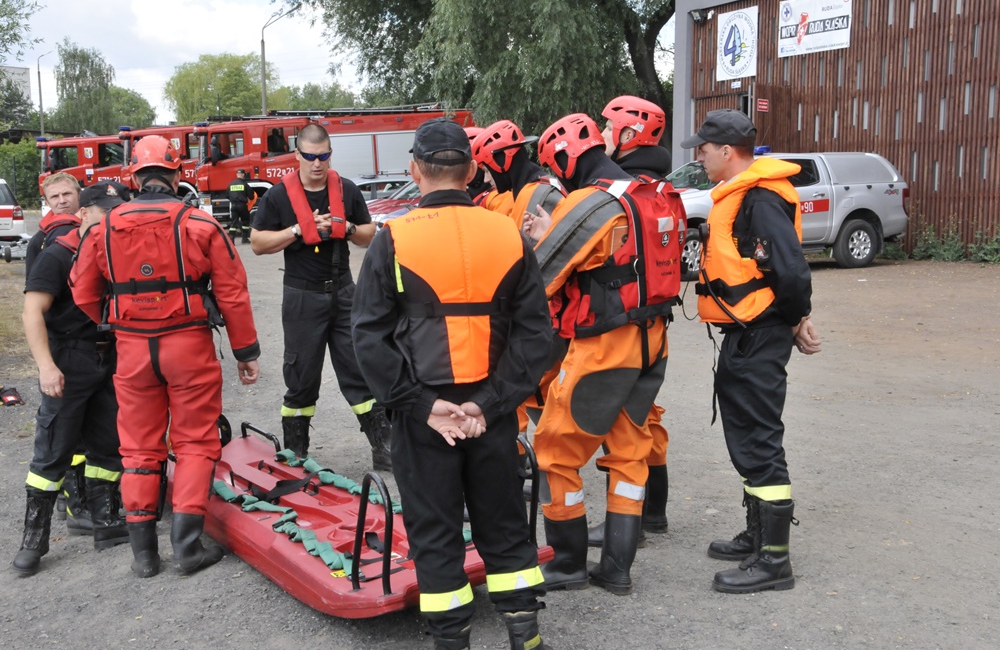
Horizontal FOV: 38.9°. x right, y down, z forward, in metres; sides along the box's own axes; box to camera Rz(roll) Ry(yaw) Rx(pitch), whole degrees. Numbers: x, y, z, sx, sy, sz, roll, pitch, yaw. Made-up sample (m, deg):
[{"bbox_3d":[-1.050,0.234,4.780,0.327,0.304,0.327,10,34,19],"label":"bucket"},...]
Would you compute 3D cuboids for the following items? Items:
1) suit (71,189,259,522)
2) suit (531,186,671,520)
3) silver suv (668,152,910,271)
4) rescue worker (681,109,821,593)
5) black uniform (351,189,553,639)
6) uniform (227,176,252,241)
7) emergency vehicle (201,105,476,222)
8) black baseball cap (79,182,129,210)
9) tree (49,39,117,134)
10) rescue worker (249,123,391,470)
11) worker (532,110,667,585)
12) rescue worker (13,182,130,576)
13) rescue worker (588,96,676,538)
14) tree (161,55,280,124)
[{"bbox_3d":[-1.348,0.106,5.700,0.690,1.320,0.450,-1,6,-6],"label":"suit"},{"bbox_3d":[0.385,0.092,5.420,0.500,1.260,0.520,4,8,38],"label":"suit"},{"bbox_3d":[3.810,-1.760,21.800,5.350,1.850,1.870,-4,8,-30],"label":"silver suv"},{"bbox_3d":[0.984,0.070,5.580,0.520,1.820,0.540,-1,6,-2],"label":"rescue worker"},{"bbox_3d":[-0.144,0.234,4.200,0.600,1.300,0.420,-1,6,-7],"label":"black uniform"},{"bbox_3d":[-6.248,-2.785,34.000,0.600,1.550,0.450,0,6,3],"label":"uniform"},{"bbox_3d":[-4.253,-4.067,37.322,7.500,3.200,2.500,-5,8,-13],"label":"emergency vehicle"},{"bbox_3d":[-1.649,-0.536,5.900,0.265,0.135,0.180,24,18,28],"label":"black baseball cap"},{"bbox_3d":[-30.320,-15.380,103.915,5.200,11.400,5.200,0,7,0],"label":"tree"},{"bbox_3d":[-0.968,-0.154,7.678,0.750,1.830,0.500,-1,7,-6],"label":"rescue worker"},{"bbox_3d":[0.398,0.108,5.400,0.600,1.820,0.570,4,8,31],"label":"worker"},{"bbox_3d":[-1.740,0.173,5.863,0.530,1.610,0.600,5,8,37],"label":"rescue worker"},{"bbox_3d":[0.586,-0.012,6.073,0.580,1.890,0.560,2,7,16],"label":"rescue worker"},{"bbox_3d":[-15.804,-10.915,80.000,6.200,8.600,6.200,0,6,0],"label":"tree"}]

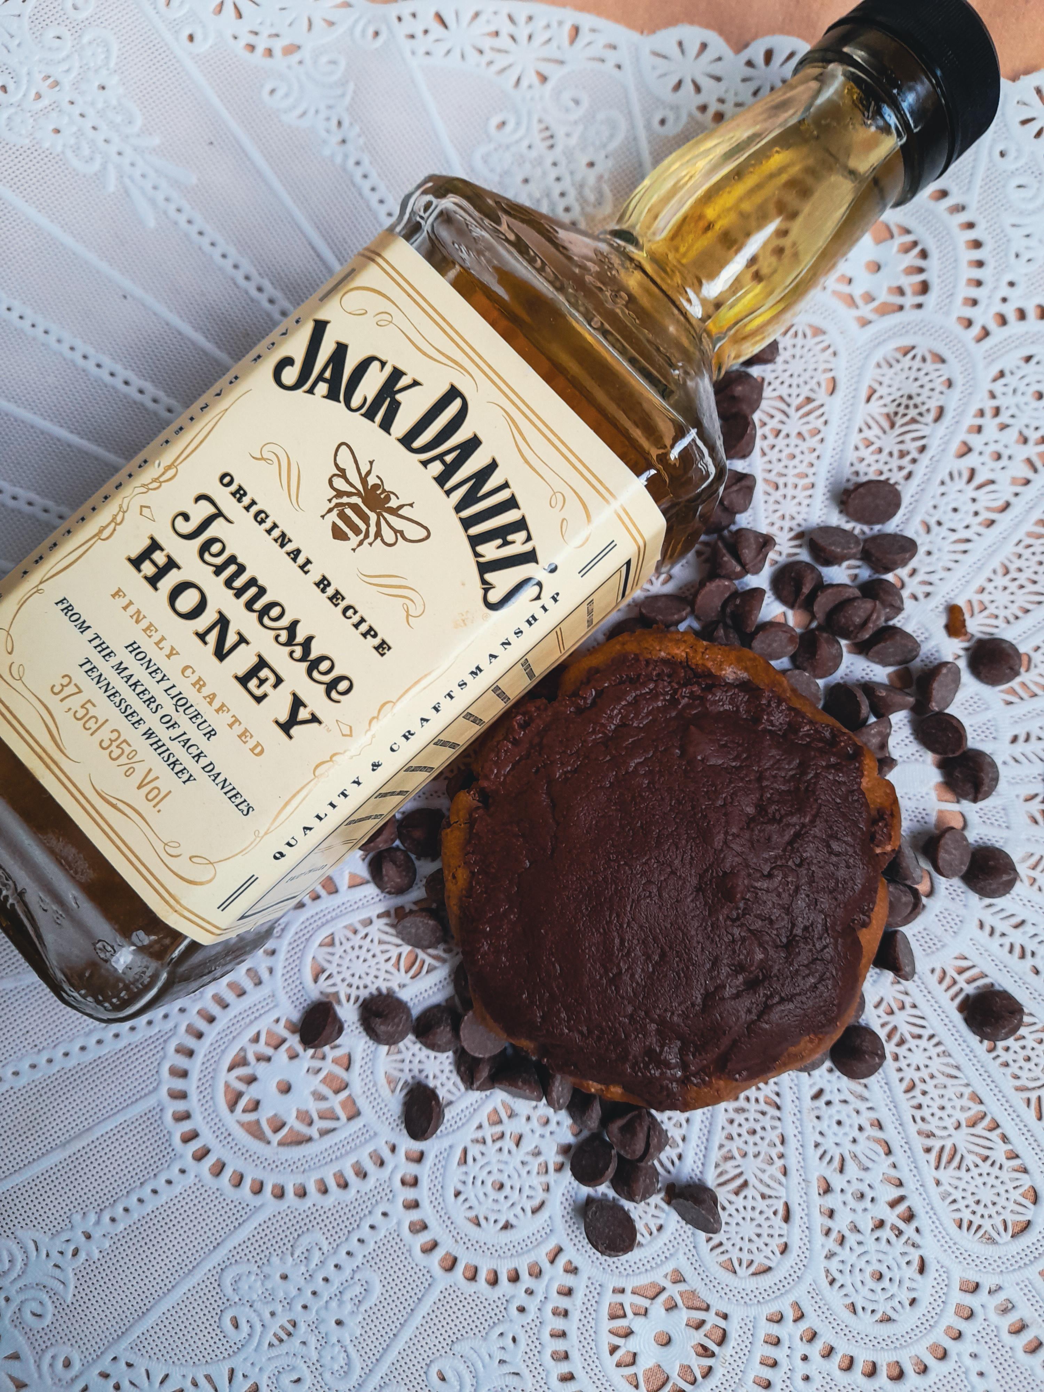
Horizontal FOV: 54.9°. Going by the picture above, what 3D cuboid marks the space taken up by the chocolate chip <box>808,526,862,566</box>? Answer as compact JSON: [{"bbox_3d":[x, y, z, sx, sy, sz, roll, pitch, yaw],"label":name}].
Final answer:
[{"bbox_3d":[0.062,-0.029,0.203,0.011,0.011,0.006,17,129,4],"label":"chocolate chip"}]

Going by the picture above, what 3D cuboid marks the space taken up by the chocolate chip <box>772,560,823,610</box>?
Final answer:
[{"bbox_3d":[0.056,-0.023,0.206,0.010,0.007,0.010,0,94,-6],"label":"chocolate chip"}]

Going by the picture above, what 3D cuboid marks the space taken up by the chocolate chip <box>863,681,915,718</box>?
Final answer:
[{"bbox_3d":[0.073,0.001,0.198,0.008,0.009,0.009,2,86,-5],"label":"chocolate chip"}]

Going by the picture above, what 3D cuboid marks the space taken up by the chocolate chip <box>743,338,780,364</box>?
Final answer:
[{"bbox_3d":[0.048,-0.074,0.207,0.010,0.007,0.010,0,86,2],"label":"chocolate chip"}]

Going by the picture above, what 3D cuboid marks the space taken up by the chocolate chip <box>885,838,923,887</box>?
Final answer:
[{"bbox_3d":[0.073,0.034,0.198,0.007,0.010,0.010,-35,84,34],"label":"chocolate chip"}]

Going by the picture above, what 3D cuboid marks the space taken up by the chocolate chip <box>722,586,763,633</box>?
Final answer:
[{"bbox_3d":[0.045,-0.018,0.205,0.007,0.010,0.010,18,64,-1],"label":"chocolate chip"}]

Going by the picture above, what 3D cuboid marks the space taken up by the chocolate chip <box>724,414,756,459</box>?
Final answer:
[{"bbox_3d":[0.045,-0.051,0.205,0.006,0.010,0.010,29,87,-34],"label":"chocolate chip"}]

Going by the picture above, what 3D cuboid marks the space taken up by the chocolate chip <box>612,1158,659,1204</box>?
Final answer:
[{"bbox_3d":[0.022,0.094,0.193,0.010,0.007,0.010,0,92,3],"label":"chocolate chip"}]

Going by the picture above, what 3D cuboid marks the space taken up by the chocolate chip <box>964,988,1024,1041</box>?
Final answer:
[{"bbox_3d":[0.092,0.061,0.193,0.010,0.007,0.010,2,75,-8],"label":"chocolate chip"}]

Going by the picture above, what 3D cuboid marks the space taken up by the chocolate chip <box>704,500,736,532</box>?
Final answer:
[{"bbox_3d":[0.039,-0.038,0.207,0.010,0.007,0.010,0,87,3],"label":"chocolate chip"}]

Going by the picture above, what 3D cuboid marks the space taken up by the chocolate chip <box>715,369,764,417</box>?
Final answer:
[{"bbox_3d":[0.045,-0.063,0.206,0.010,0.007,0.010,0,93,6],"label":"chocolate chip"}]

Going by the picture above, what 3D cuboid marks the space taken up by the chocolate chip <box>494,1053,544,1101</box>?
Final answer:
[{"bbox_3d":[0.001,0.074,0.199,0.010,0.010,0.007,16,53,12],"label":"chocolate chip"}]

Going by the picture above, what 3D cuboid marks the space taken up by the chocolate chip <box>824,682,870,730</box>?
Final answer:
[{"bbox_3d":[0.066,0.001,0.200,0.007,0.010,0.010,-14,84,-31],"label":"chocolate chip"}]

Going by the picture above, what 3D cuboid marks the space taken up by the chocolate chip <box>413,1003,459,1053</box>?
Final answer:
[{"bbox_3d":[-0.018,0.066,0.196,0.010,0.007,0.010,-7,85,15],"label":"chocolate chip"}]

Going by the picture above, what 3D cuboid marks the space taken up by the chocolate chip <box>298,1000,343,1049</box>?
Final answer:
[{"bbox_3d":[-0.039,0.067,0.202,0.006,0.010,0.010,24,49,-30],"label":"chocolate chip"}]

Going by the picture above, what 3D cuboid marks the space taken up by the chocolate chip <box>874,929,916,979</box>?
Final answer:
[{"bbox_3d":[0.074,0.052,0.201,0.007,0.010,0.010,-18,51,38],"label":"chocolate chip"}]

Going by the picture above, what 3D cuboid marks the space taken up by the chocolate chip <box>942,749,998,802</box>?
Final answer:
[{"bbox_3d":[0.088,0.016,0.195,0.010,0.007,0.010,0,90,4],"label":"chocolate chip"}]

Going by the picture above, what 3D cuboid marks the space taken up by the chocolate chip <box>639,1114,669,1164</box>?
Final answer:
[{"bbox_3d":[0.025,0.088,0.199,0.007,0.010,0.010,3,59,3],"label":"chocolate chip"}]

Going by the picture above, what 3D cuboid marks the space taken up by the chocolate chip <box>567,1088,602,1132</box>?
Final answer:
[{"bbox_3d":[0.013,0.083,0.201,0.010,0.010,0.007,-21,41,7],"label":"chocolate chip"}]

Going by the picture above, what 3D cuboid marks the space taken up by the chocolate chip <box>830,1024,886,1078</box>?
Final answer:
[{"bbox_3d":[0.066,0.069,0.192,0.011,0.007,0.011,-4,85,-16],"label":"chocolate chip"}]

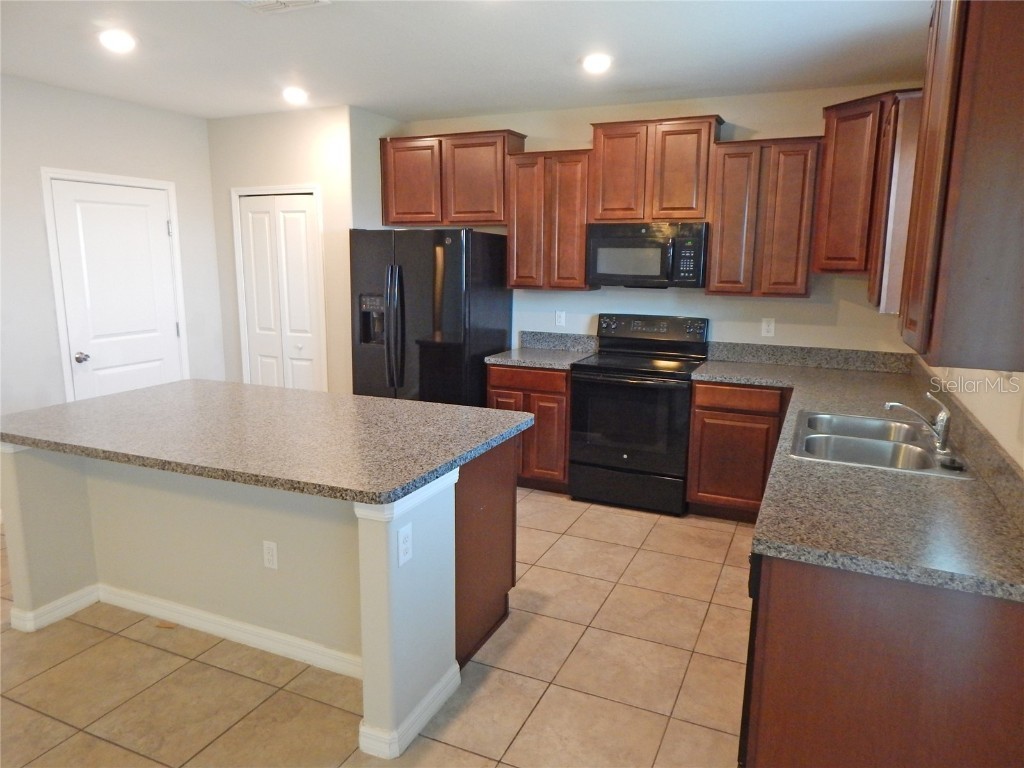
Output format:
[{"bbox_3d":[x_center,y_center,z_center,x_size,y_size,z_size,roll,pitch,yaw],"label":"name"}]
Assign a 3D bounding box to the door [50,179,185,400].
[{"bbox_3d":[-2.739,-0.358,4.645,0.050,2.035,0.823,5,11,24],"label":"door"}]

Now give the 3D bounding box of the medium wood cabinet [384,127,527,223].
[{"bbox_3d":[-0.440,-1.502,4.883,1.087,0.640,0.330,6,11,24],"label":"medium wood cabinet"}]

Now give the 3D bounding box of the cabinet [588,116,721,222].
[{"bbox_3d":[0.943,-1.357,4.256,0.790,0.634,0.330,6,11,24],"label":"cabinet"}]

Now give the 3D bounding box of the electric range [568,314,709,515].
[{"bbox_3d":[0.847,0.170,4.349,0.759,1.199,0.650,5,11,24],"label":"electric range"}]

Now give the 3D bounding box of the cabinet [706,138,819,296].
[{"bbox_3d":[1.559,-1.007,4.027,0.608,0.914,0.326,6,11,24],"label":"cabinet"}]

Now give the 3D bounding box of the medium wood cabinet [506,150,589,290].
[{"bbox_3d":[0.314,-1.122,4.568,0.593,0.901,0.342,5,11,24],"label":"medium wood cabinet"}]

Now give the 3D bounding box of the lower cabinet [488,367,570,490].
[{"bbox_3d":[0.240,0.265,4.693,0.600,0.875,0.618,5,11,24],"label":"lower cabinet"}]

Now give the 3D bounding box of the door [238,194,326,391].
[{"bbox_3d":[-1.829,-0.453,5.222,0.750,2.030,0.050,6,11,24],"label":"door"}]

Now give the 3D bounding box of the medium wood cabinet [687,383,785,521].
[{"bbox_3d":[1.466,0.381,4.136,0.566,0.875,0.618,5,11,24],"label":"medium wood cabinet"}]

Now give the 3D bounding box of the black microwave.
[{"bbox_3d":[0.911,-0.845,4.319,0.757,0.402,0.400,6,11,24],"label":"black microwave"}]

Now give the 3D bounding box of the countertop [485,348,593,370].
[{"bbox_3d":[0.237,-0.183,4.602,0.617,0.039,0.622,5,11,24],"label":"countertop"}]

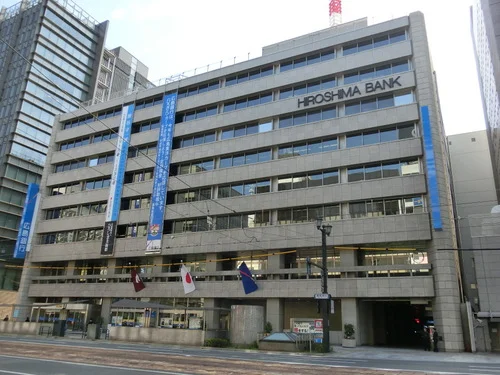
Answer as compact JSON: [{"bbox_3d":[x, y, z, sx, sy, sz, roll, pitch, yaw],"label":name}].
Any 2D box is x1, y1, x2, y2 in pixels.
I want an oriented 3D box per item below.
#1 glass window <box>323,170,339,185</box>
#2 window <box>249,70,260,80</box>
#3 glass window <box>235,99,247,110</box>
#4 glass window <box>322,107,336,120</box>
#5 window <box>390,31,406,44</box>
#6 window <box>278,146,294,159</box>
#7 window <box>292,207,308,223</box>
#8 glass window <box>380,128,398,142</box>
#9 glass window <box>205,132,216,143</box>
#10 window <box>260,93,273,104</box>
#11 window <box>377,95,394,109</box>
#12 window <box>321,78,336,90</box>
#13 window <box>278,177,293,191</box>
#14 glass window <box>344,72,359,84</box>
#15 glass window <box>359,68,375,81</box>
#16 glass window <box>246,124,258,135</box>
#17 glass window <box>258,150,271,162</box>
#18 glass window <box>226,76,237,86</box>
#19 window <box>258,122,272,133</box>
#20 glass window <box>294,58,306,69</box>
[{"bbox_3d":[8.377,-0.878,43.221,1.620,1.668,0.100,-8,-21,27],"label":"glass window"},{"bbox_3d":[0.537,-13.077,49.040,1.550,1.334,0.150,-8,-21,27],"label":"window"},{"bbox_3d":[-1.003,-9.602,48.818,1.535,1.443,0.150,-7,-21,27],"label":"glass window"},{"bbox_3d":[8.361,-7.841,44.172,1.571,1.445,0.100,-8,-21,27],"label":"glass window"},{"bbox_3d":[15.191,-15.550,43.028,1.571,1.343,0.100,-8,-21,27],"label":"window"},{"bbox_3d":[3.738,-3.687,43.991,1.539,1.551,0.150,-7,-21,27],"label":"window"},{"bbox_3d":[4.681,2.596,38.562,1.454,1.425,0.150,-8,-21,27],"label":"window"},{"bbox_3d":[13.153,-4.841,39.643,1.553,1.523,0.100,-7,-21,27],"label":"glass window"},{"bbox_3d":[-4.748,-5.831,49.522,1.515,1.526,0.150,-7,-21,27],"label":"glass window"},{"bbox_3d":[1.786,-9.969,47.394,1.541,1.443,0.150,-7,-21,27],"label":"window"},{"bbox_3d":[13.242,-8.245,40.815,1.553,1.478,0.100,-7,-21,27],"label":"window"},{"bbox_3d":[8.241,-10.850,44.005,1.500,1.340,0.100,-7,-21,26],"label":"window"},{"bbox_3d":[3.589,-0.383,42.857,1.530,1.549,0.150,-7,-21,27],"label":"window"},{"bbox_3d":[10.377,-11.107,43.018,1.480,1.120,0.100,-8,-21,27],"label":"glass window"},{"bbox_3d":[11.767,-11.282,42.188,1.513,1.427,0.150,-8,-21,27],"label":"glass window"},{"bbox_3d":[0.291,-6.496,46.832,1.550,1.501,0.150,-8,-21,27],"label":"glass window"},{"bbox_3d":[1.734,-3.492,47.809,1.620,1.686,0.100,-8,-21,27],"label":"glass window"},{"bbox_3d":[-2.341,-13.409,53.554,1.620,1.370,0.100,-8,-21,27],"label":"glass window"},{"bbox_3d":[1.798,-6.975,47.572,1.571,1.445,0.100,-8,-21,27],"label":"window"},{"bbox_3d":[5.498,-13.734,46.530,1.520,1.334,0.150,-8,-21,27],"label":"glass window"}]

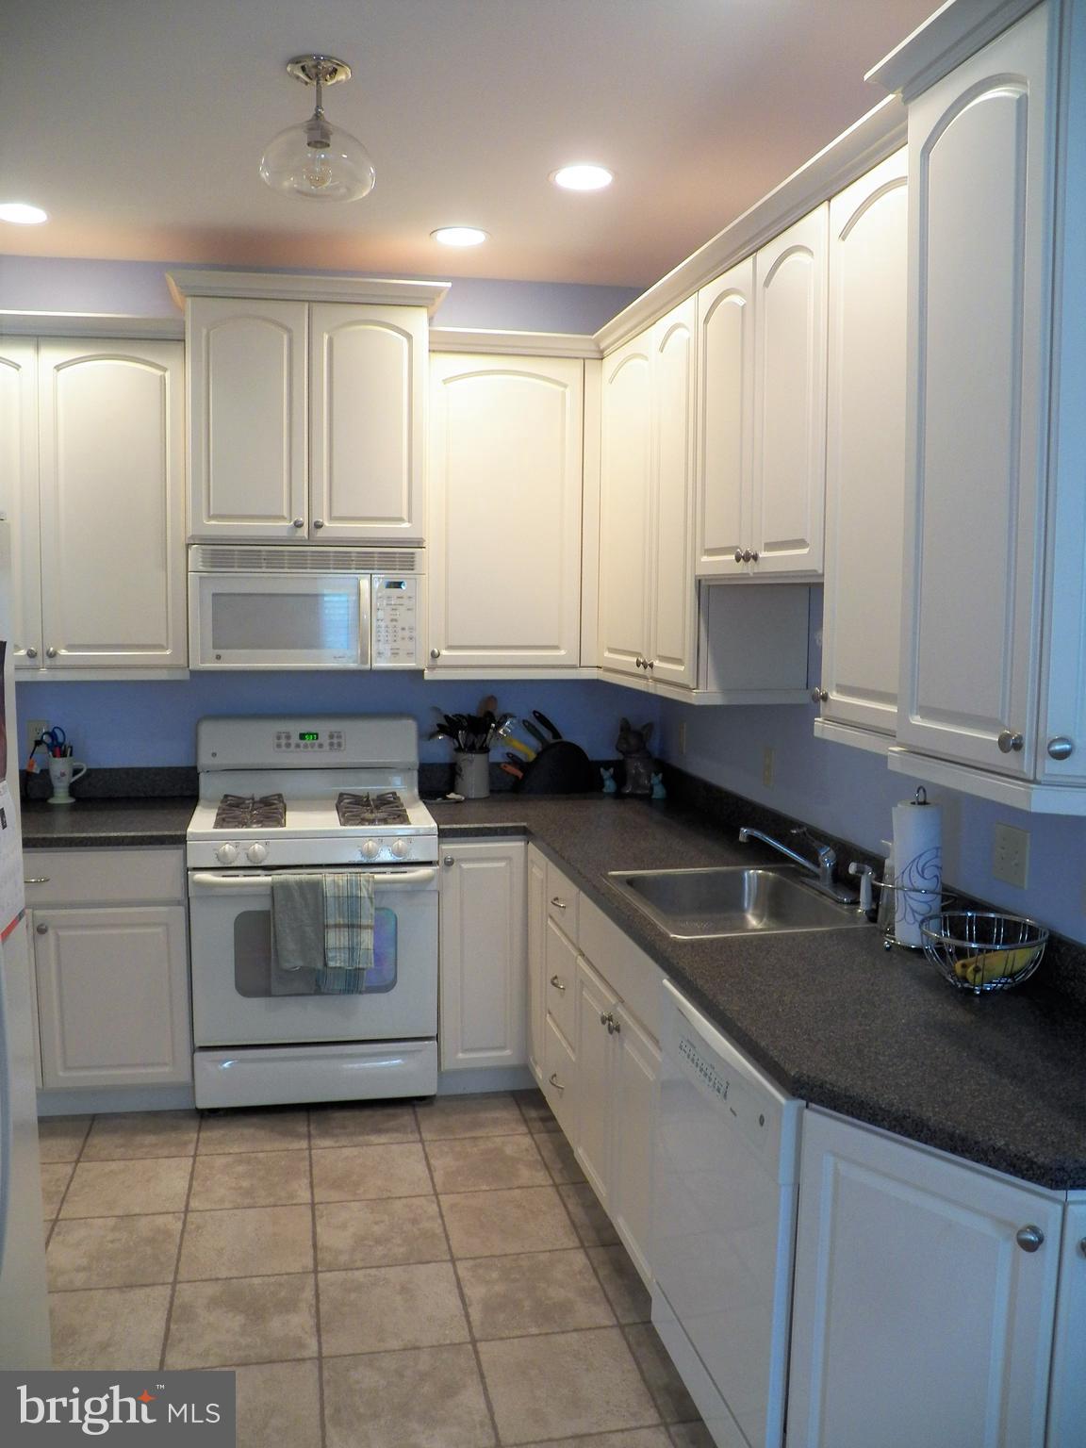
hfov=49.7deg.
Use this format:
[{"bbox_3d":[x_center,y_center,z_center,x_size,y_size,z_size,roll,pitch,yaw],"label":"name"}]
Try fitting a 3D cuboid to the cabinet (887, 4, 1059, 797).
[{"bbox_3d":[0.790,-0.429,1.730,0.370,1.075,0.385,-1,7,-12],"label":"cabinet"}]

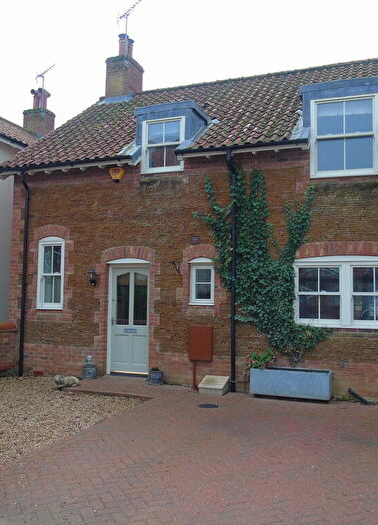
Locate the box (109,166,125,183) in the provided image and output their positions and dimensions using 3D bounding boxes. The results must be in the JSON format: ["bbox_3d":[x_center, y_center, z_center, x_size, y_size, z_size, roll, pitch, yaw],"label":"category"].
[{"bbox_3d":[-1.369,-1.661,9.658,0.290,0.295,0.090,-1,-5,20],"label":"box"}]

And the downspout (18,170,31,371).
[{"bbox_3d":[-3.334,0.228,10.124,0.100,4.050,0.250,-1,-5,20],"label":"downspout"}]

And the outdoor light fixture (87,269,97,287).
[{"bbox_3d":[-1.839,0.292,9.601,0.160,0.330,0.220,-1,-5,20],"label":"outdoor light fixture"}]

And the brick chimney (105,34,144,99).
[{"bbox_3d":[-1.815,-5.363,14.328,0.670,2.000,1.020,-1,-5,20],"label":"brick chimney"}]

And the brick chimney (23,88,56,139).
[{"bbox_3d":[-5.522,-5.452,18.702,0.970,1.980,0.650,-1,-5,20],"label":"brick chimney"}]

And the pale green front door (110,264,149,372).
[{"bbox_3d":[-1.092,1.086,9.552,0.790,1.970,0.070,-1,-5,20],"label":"pale green front door"}]

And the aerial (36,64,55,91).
[{"bbox_3d":[-5.166,-6.686,18.213,0.350,0.750,1.330,5,-6,-43],"label":"aerial"}]

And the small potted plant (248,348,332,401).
[{"bbox_3d":[1.601,1.770,8.050,1.280,0.750,0.410,-1,-5,20],"label":"small potted plant"}]

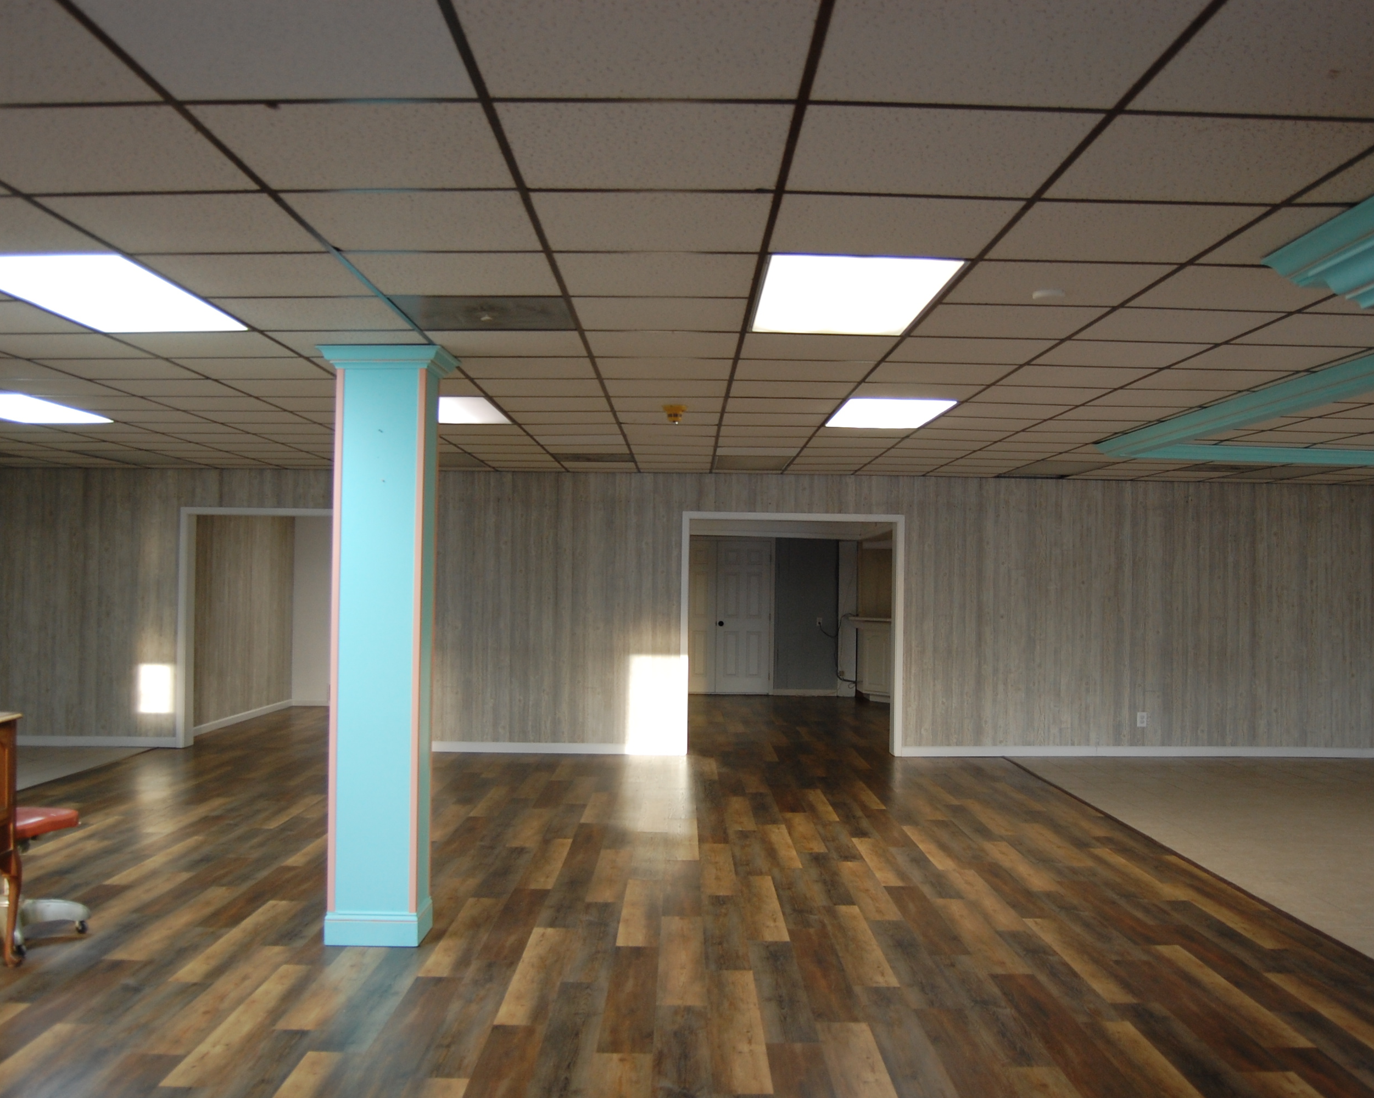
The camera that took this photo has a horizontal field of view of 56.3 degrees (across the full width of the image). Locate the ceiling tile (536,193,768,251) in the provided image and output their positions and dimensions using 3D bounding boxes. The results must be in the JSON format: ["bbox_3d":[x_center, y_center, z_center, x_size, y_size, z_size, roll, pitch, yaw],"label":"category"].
[{"bbox_3d":[-0.083,-0.849,3.352,0.605,0.020,0.605,0,-1,0],"label":"ceiling tile"}]

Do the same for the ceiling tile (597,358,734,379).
[{"bbox_3d":[-0.094,-0.802,5.682,0.600,0.025,0.600,1,-1,0],"label":"ceiling tile"}]

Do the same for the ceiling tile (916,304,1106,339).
[{"bbox_3d":[1.135,-0.813,4.548,0.605,0.020,0.600,1,-1,0],"label":"ceiling tile"}]

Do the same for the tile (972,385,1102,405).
[{"bbox_3d":[1.743,-0.767,6.337,0.605,0.020,0.600,1,-1,0],"label":"tile"}]

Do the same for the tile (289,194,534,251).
[{"bbox_3d":[-0.698,-0.859,3.354,0.605,0.020,0.600,1,-1,0],"label":"tile"}]

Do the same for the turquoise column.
[{"bbox_3d":[-1.246,0.397,5.314,0.500,2.420,0.420,0,-1,0],"label":"turquoise column"}]

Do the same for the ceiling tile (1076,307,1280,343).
[{"bbox_3d":[1.739,-0.811,4.572,0.605,0.020,0.605,1,-1,0],"label":"ceiling tile"}]

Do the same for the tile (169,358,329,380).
[{"bbox_3d":[-1.923,-0.823,5.769,0.605,0.020,0.605,1,-1,0],"label":"tile"}]

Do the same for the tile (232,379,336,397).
[{"bbox_3d":[-1.925,-0.812,6.373,0.605,0.020,0.605,1,-1,0],"label":"tile"}]

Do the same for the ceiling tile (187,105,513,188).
[{"bbox_3d":[-0.690,-0.866,2.758,0.605,0.020,0.600,1,-1,0],"label":"ceiling tile"}]

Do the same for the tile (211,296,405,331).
[{"bbox_3d":[-1.304,-0.841,4.532,0.600,0.025,0.600,1,-1,0],"label":"tile"}]

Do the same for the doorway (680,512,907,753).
[{"bbox_3d":[0.892,0.719,10.872,1.880,2.050,0.170,0,-1,0],"label":"doorway"}]

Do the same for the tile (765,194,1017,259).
[{"bbox_3d":[0.522,-0.845,3.347,0.600,0.025,0.600,1,-1,0],"label":"tile"}]

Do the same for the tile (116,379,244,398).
[{"bbox_3d":[-2.533,-0.812,6.329,0.605,0.020,0.605,0,-1,0],"label":"tile"}]

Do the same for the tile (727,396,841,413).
[{"bbox_3d":[0.519,-0.774,6.932,0.605,0.020,0.600,1,-1,0],"label":"tile"}]

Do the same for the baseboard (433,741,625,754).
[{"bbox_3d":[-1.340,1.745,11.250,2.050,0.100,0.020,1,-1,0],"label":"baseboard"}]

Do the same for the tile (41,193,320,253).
[{"bbox_3d":[-1.305,-0.861,3.354,0.605,0.020,0.605,1,-1,0],"label":"tile"}]

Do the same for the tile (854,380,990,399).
[{"bbox_3d":[1.125,-0.770,6.293,0.610,0.020,0.610,1,-1,0],"label":"tile"}]

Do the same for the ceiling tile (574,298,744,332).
[{"bbox_3d":[-0.091,-0.834,4.547,0.605,0.020,0.600,1,-1,0],"label":"ceiling tile"}]

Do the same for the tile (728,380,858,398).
[{"bbox_3d":[0.514,-0.790,6.380,0.605,0.020,0.605,1,-1,0],"label":"tile"}]

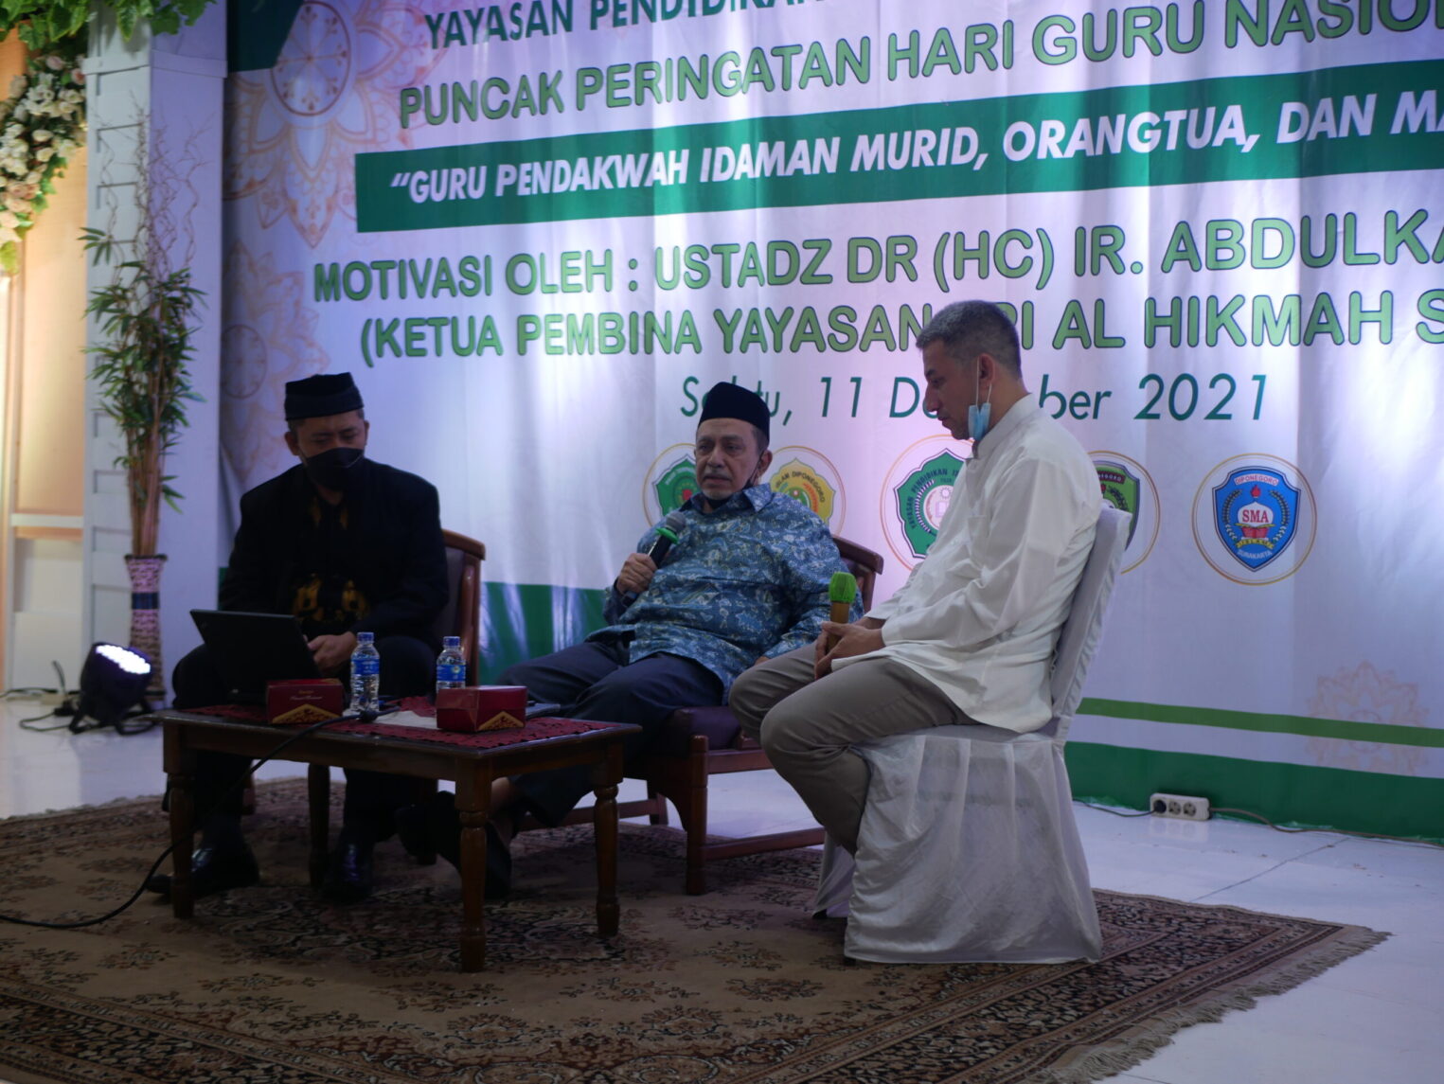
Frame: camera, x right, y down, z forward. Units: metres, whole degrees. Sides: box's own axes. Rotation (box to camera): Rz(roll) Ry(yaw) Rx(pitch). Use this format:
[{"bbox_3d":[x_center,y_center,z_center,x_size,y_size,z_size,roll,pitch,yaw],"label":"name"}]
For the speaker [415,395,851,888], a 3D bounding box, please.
[{"bbox_3d":[-0.233,0.200,4.999,0.740,1.180,0.930,4,5,43],"label":"speaker"}]

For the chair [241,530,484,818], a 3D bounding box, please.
[{"bbox_3d":[-1.000,0.361,5.407,0.670,0.800,0.670,1,4,6],"label":"chair"}]

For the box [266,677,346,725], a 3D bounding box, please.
[{"bbox_3d":[-0.899,0.337,4.485,0.150,0.084,0.115,-1,4,-16],"label":"box"}]

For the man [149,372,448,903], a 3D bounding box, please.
[{"bbox_3d":[-0.991,0.183,5.051,0.610,1.200,0.800,1,4,6],"label":"man"}]

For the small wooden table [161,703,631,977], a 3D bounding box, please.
[{"bbox_3d":[-0.706,0.600,4.491,0.920,0.440,0.485,3,4,34],"label":"small wooden table"}]

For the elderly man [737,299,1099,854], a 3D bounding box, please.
[{"bbox_3d":[0.399,0.168,4.339,0.770,1.330,0.530,0,4,-6],"label":"elderly man"}]

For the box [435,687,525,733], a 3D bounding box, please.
[{"bbox_3d":[-0.502,0.345,4.390,0.115,0.084,0.140,3,5,40],"label":"box"}]

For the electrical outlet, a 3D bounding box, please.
[{"bbox_3d":[1.254,0.722,5.675,0.167,0.064,0.040,3,4,34],"label":"electrical outlet"}]

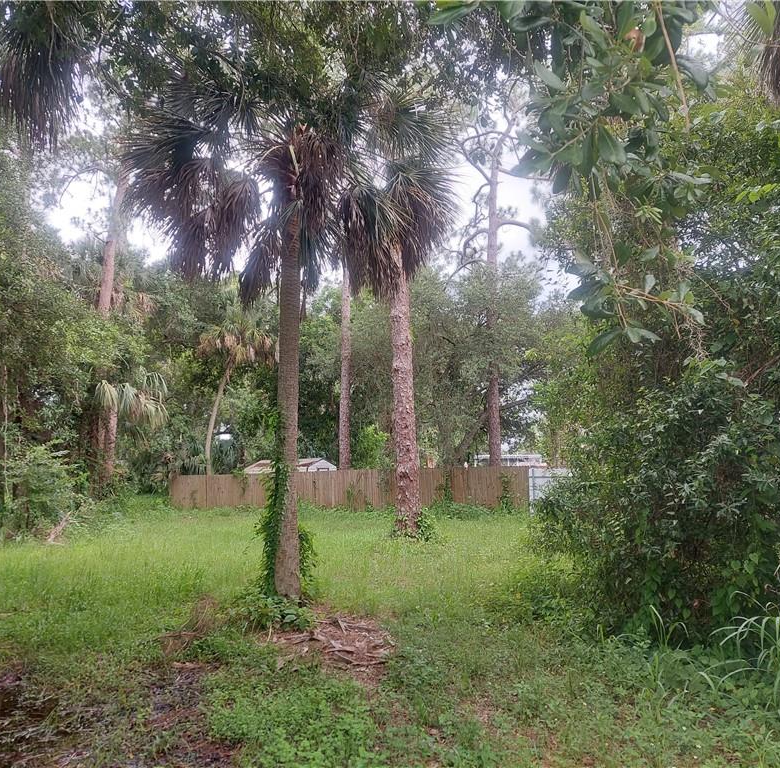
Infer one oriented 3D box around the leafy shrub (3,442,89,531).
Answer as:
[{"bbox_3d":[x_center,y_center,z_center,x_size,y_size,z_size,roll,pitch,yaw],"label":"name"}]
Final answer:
[{"bbox_3d":[-9.509,2.868,19.593,2.350,2.500,2.280,0,-7,0],"label":"leafy shrub"}]

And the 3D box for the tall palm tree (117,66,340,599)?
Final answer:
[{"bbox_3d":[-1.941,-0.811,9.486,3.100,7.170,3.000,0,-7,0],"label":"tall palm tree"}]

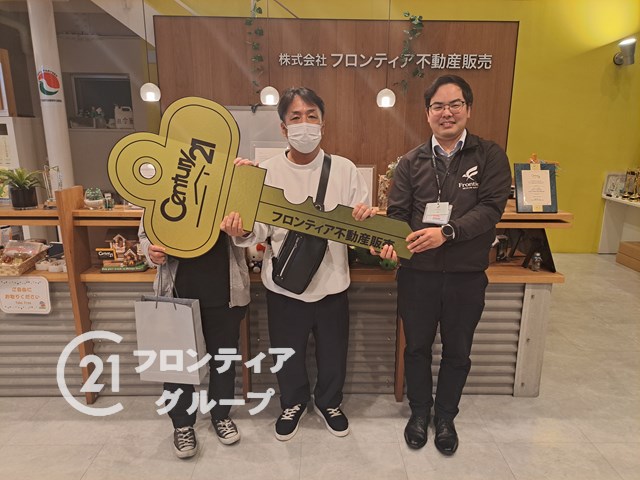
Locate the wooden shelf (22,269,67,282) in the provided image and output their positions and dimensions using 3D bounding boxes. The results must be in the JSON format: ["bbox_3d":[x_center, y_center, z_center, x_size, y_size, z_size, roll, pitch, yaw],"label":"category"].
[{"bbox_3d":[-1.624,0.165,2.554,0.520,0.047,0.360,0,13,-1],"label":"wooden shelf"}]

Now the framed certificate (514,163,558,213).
[{"bbox_3d":[1.093,-0.258,2.248,0.203,0.250,0.020,0,-6,-1],"label":"framed certificate"}]

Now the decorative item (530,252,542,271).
[{"bbox_3d":[1.225,0.125,2.516,0.057,0.104,0.055,2,14,7],"label":"decorative item"}]

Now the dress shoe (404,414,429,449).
[{"bbox_3d":[0.509,0.935,2.298,0.111,0.115,0.298,4,14,15],"label":"dress shoe"}]

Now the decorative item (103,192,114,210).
[{"bbox_3d":[-1.058,-0.196,2.228,0.047,0.080,0.047,0,14,-1],"label":"decorative item"}]

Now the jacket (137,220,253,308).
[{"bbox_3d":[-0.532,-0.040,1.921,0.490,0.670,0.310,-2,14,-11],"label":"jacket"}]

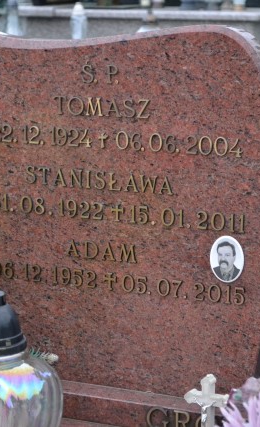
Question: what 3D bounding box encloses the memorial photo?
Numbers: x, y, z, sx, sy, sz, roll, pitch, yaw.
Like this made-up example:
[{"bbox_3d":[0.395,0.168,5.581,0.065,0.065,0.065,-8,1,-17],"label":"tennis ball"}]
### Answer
[{"bbox_3d":[0.169,0.080,2.230,0.063,0.084,0.009,5,12,23],"label":"memorial photo"}]

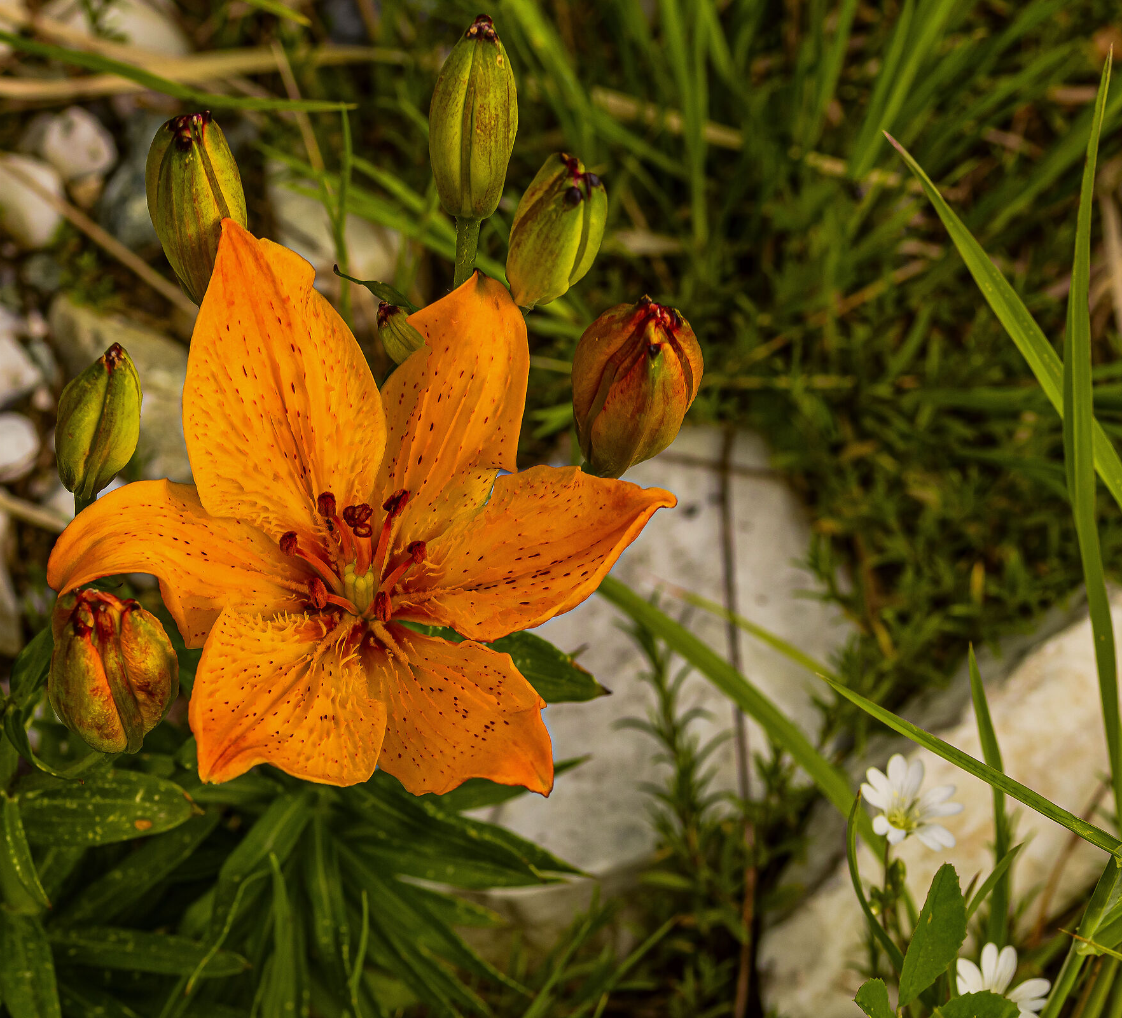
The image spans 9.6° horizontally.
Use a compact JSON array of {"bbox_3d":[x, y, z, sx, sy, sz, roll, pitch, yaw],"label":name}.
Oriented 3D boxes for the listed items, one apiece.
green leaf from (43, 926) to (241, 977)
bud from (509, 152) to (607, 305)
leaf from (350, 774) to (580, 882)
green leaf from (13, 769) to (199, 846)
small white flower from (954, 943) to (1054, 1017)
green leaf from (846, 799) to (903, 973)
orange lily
[{"bbox_3d":[-0.078,0.084,1.260,0.038,0.005,0.010,11,44,0],"label":"green leaf"},{"bbox_3d":[-0.001,-0.050,1.205,0.016,0.036,0.016,12,46,-12],"label":"bud"},{"bbox_3d":[-0.018,0.060,1.250,0.047,0.007,0.013,23,45,-3],"label":"leaf"},{"bbox_3d":[-0.087,0.058,1.280,0.038,0.006,0.016,3,52,15],"label":"green leaf"},{"bbox_3d":[0.084,0.090,1.262,0.018,0.008,0.017,0,60,0],"label":"small white flower"},{"bbox_3d":[0.058,0.071,1.250,0.006,0.036,0.008,-6,22,20],"label":"green leaf"},{"bbox_3d":[-0.037,0.000,1.220,0.115,0.060,0.101,0,68,0],"label":"orange lily"}]

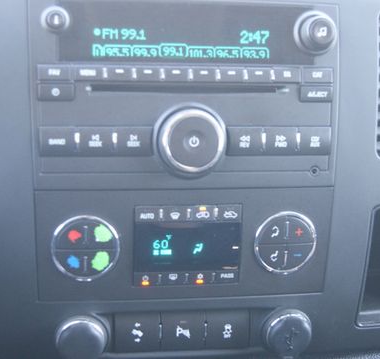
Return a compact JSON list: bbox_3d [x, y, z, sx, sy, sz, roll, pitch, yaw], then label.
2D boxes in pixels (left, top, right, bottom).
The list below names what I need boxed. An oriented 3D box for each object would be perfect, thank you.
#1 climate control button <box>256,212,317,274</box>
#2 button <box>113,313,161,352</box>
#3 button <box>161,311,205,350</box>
[{"bbox_3d":[0.066,0.044,0.520,0.042,0.043,0.010,0,14,-7],"label":"climate control button"},{"bbox_3d":[-0.036,0.104,0.526,0.030,0.028,0.011,0,15,-7],"label":"button"},{"bbox_3d":[-0.005,0.104,0.530,0.030,0.028,0.011,0,15,-7],"label":"button"}]

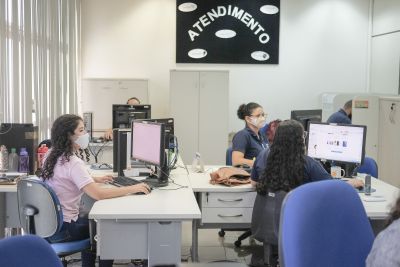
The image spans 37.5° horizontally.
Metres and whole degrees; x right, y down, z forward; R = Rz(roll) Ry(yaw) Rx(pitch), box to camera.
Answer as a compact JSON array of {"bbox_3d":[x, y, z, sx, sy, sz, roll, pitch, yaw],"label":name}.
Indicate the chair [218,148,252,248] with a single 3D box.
[{"bbox_3d":[0.503,0.567,5.544,0.580,0.870,0.580,3,6,23],"label":"chair"}]

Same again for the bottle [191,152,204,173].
[{"bbox_3d":[-0.018,0.236,4.842,0.090,0.165,0.090,1,5,0],"label":"bottle"}]

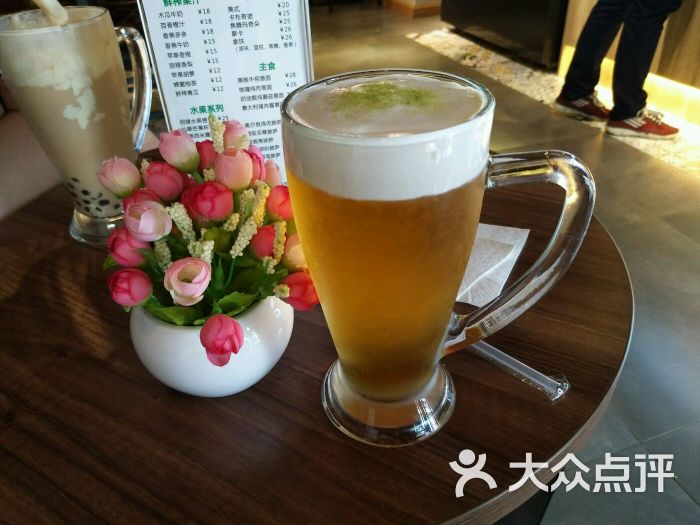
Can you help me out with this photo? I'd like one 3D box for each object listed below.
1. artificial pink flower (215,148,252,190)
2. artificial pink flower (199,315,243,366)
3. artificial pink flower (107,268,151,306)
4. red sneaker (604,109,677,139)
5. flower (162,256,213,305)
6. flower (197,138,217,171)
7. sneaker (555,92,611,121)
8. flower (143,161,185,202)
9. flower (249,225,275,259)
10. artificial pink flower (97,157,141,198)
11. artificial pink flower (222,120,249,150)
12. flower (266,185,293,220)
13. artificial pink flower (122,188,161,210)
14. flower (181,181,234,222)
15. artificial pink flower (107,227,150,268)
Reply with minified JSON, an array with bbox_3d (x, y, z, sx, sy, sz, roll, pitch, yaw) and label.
[{"bbox_3d":[-0.064,-0.051,0.288,0.021,0.023,0.021,0,30,0],"label":"artificial pink flower"},{"bbox_3d":[-0.067,0.041,0.274,0.023,0.023,0.026,-3,77,0],"label":"artificial pink flower"},{"bbox_3d":[-0.117,0.013,0.279,0.021,0.023,0.021,-43,27,0],"label":"artificial pink flower"},{"bbox_3d":[1.343,-0.632,2.394,0.290,0.106,0.105,10,37,19],"label":"red sneaker"},{"bbox_3d":[-0.084,0.010,0.271,0.025,0.024,0.024,-1,15,3],"label":"flower"},{"bbox_3d":[-0.083,-0.061,0.303,0.021,0.022,0.021,-7,30,0],"label":"flower"},{"bbox_3d":[1.188,-0.802,2.645,0.105,0.106,0.290,-30,42,-33],"label":"sneaker"},{"bbox_3d":[-0.101,-0.044,0.286,0.022,0.022,0.022,-20,29,0],"label":"flower"},{"bbox_3d":[-0.050,-0.012,0.303,0.019,0.021,0.019,14,31,0],"label":"flower"},{"bbox_3d":[-0.125,-0.046,0.284,0.023,0.024,0.023,-20,28,27],"label":"artificial pink flower"},{"bbox_3d":[-0.068,-0.074,0.313,0.020,0.023,0.021,13,3,21],"label":"artificial pink flower"},{"bbox_3d":[-0.038,-0.034,0.302,0.023,0.022,0.022,-44,37,12],"label":"flower"},{"bbox_3d":[-0.114,-0.031,0.289,0.022,0.023,0.022,-20,30,22],"label":"artificial pink flower"},{"bbox_3d":[-0.073,-0.031,0.268,0.024,0.022,0.023,-11,5,-11],"label":"flower"},{"bbox_3d":[-0.122,-0.008,0.289,0.023,0.022,0.022,31,20,-34],"label":"artificial pink flower"}]

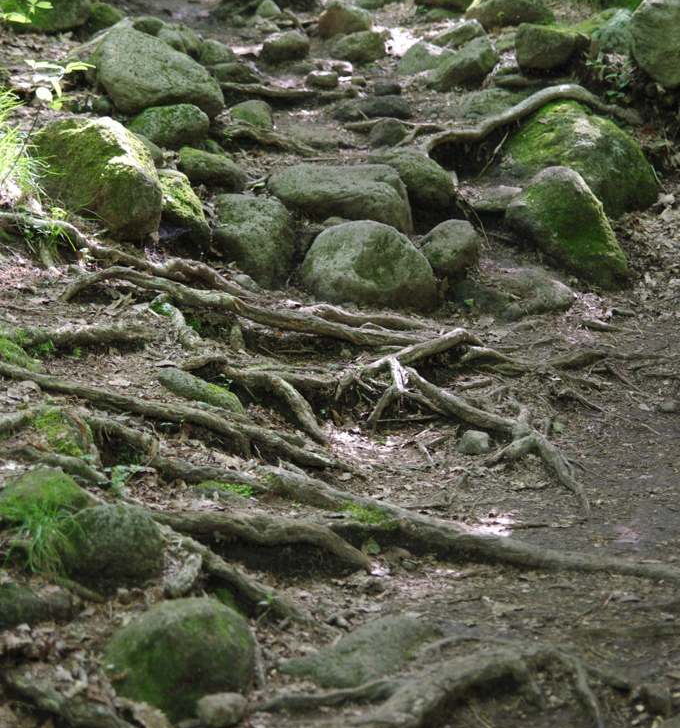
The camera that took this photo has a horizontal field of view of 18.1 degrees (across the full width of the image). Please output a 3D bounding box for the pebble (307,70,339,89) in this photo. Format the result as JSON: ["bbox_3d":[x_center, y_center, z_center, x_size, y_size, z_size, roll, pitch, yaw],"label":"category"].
[{"bbox_3d":[-0.076,-1.228,9.200,0.138,0.073,0.104,0,11,0],"label":"pebble"}]

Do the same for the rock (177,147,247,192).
[{"bbox_3d":[-0.577,-0.876,9.600,0.320,0.199,0.250,0,9,0],"label":"rock"}]

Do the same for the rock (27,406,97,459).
[{"bbox_3d":[-0.627,0.154,4.800,0.150,0.105,0.140,0,7,0],"label":"rock"}]

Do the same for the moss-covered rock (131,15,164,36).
[{"bbox_3d":[-1.090,-1.914,12.100,0.199,0.142,0.180,0,9,0],"label":"moss-covered rock"}]

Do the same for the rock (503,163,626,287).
[{"bbox_3d":[0.689,-0.416,6.450,0.360,0.340,0.360,-3,10,-15],"label":"rock"}]

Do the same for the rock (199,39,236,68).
[{"bbox_3d":[-0.627,-1.591,10.915,0.195,0.153,0.174,0,8,0],"label":"rock"}]

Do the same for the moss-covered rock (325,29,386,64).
[{"bbox_3d":[0.085,-1.641,11.014,0.310,0.185,0.230,0,8,0],"label":"moss-covered rock"}]

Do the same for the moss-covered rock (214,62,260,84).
[{"bbox_3d":[-0.471,-1.307,9.600,0.220,0.110,0.190,0,7,0],"label":"moss-covered rock"}]

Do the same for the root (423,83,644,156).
[{"bbox_3d":[0.718,-0.907,7.900,0.853,0.260,0.307,-4,11,-20],"label":"root"}]

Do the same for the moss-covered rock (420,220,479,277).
[{"bbox_3d":[0.332,-0.350,6.450,0.179,0.157,0.170,0,11,0],"label":"moss-covered rock"}]

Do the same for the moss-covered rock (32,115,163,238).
[{"bbox_3d":[-0.785,-0.607,6.900,0.421,0.376,0.370,0,11,0],"label":"moss-covered rock"}]

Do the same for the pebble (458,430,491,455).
[{"bbox_3d":[0.309,0.180,4.900,0.074,0.051,0.059,0,11,0],"label":"pebble"}]

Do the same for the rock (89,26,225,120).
[{"bbox_3d":[-0.750,-1.204,8.800,0.520,0.370,0.420,0,7,0],"label":"rock"}]

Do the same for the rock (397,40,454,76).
[{"bbox_3d":[0.406,-1.431,10.000,0.280,0.165,0.250,0,7,0],"label":"rock"}]

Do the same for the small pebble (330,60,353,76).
[{"bbox_3d":[0.007,-1.373,9.900,0.100,0.070,0.090,0,7,0],"label":"small pebble"}]

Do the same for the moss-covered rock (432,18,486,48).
[{"bbox_3d":[0.629,-1.740,11.217,0.284,0.157,0.169,0,8,0],"label":"moss-covered rock"}]

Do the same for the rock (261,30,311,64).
[{"bbox_3d":[-0.297,-1.723,11.600,0.272,0.184,0.230,0,9,0],"label":"rock"}]

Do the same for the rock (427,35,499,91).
[{"bbox_3d":[0.529,-1.302,9.200,0.302,0.225,0.257,0,11,0],"label":"rock"}]

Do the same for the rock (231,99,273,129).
[{"bbox_3d":[-0.412,-1.165,9.908,0.195,0.138,0.174,0,8,0],"label":"rock"}]

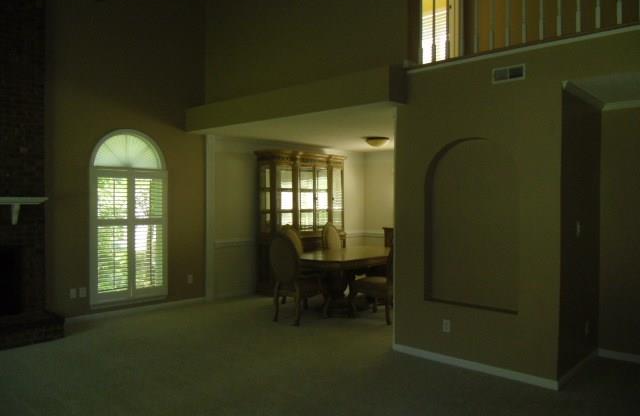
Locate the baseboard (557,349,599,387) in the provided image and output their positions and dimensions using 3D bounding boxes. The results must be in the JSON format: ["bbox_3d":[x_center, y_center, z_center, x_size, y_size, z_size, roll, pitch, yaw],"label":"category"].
[{"bbox_3d":[2.319,1.412,4.438,0.018,0.075,1.260,1,1,42],"label":"baseboard"}]

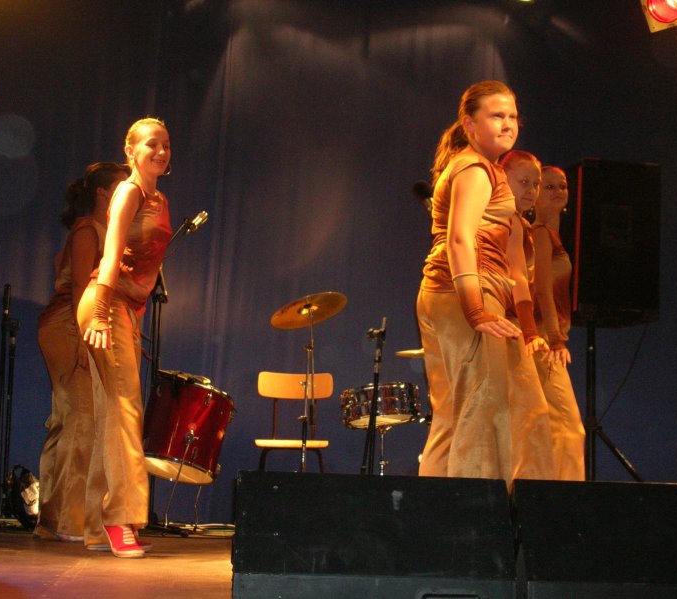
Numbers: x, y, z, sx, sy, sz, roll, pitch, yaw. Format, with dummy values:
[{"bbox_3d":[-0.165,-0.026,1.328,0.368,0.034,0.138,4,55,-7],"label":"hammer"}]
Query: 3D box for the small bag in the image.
[{"bbox_3d":[-1.525,0.954,6.985,0.250,0.330,0.170,3,-6,-17],"label":"small bag"}]

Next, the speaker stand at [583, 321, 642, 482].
[{"bbox_3d":[1.326,0.673,7.373,0.900,1.114,0.900,1,-6,0],"label":"speaker stand"}]

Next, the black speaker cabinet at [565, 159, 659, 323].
[{"bbox_3d":[1.364,-0.277,7.430,0.450,0.775,0.470,3,-6,-12],"label":"black speaker cabinet"}]

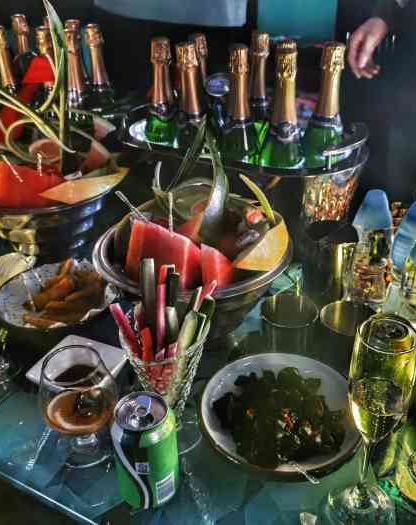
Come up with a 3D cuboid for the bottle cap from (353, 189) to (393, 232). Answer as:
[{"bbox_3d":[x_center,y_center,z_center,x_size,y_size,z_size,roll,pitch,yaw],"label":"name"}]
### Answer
[{"bbox_3d":[0.260,-0.084,0.854,0.062,0.053,0.062,0,30,0],"label":"bottle cap"}]

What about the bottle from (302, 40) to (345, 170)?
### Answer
[{"bbox_3d":[0.217,-0.236,1.006,0.088,0.316,0.088,-1,29,-1],"label":"bottle"}]

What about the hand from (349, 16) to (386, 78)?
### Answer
[{"bbox_3d":[0.389,-0.524,1.330,0.090,0.145,0.090,-4,33,-30],"label":"hand"}]

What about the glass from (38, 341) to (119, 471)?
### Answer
[{"bbox_3d":[-0.150,0.168,0.632,0.085,0.121,0.085,-1,30,0],"label":"glass"}]

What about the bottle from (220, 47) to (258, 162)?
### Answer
[{"bbox_3d":[0.065,-0.259,1.079,0.088,0.315,0.088,-3,30,0],"label":"bottle"}]

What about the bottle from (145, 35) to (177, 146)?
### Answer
[{"bbox_3d":[-0.090,-0.299,1.144,0.088,0.315,0.088,-1,30,0],"label":"bottle"}]

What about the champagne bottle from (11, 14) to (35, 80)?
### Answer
[{"bbox_3d":[-0.457,-0.460,1.396,0.088,0.316,0.088,0,29,-1],"label":"champagne bottle"}]

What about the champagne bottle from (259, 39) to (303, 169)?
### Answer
[{"bbox_3d":[0.136,-0.228,0.981,0.088,0.316,0.088,-2,29,0],"label":"champagne bottle"}]

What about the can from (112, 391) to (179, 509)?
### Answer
[{"bbox_3d":[-0.065,0.200,0.580,0.066,0.116,0.066,-1,30,0],"label":"can"}]

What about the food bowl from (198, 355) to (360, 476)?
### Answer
[{"bbox_3d":[0.088,0.191,0.656,0.190,0.053,0.190,0,30,0],"label":"food bowl"}]

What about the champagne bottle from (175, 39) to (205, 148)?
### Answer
[{"bbox_3d":[-0.025,-0.268,1.094,0.088,0.315,0.088,-6,30,0],"label":"champagne bottle"}]

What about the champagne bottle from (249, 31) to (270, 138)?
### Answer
[{"bbox_3d":[0.104,-0.291,1.096,0.088,0.316,0.088,-2,29,0],"label":"champagne bottle"}]

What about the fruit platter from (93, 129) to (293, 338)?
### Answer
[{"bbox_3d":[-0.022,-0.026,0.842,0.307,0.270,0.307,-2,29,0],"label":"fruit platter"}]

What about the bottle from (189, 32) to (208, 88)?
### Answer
[{"bbox_3d":[-0.003,-0.337,1.214,0.088,0.315,0.088,-6,30,0],"label":"bottle"}]

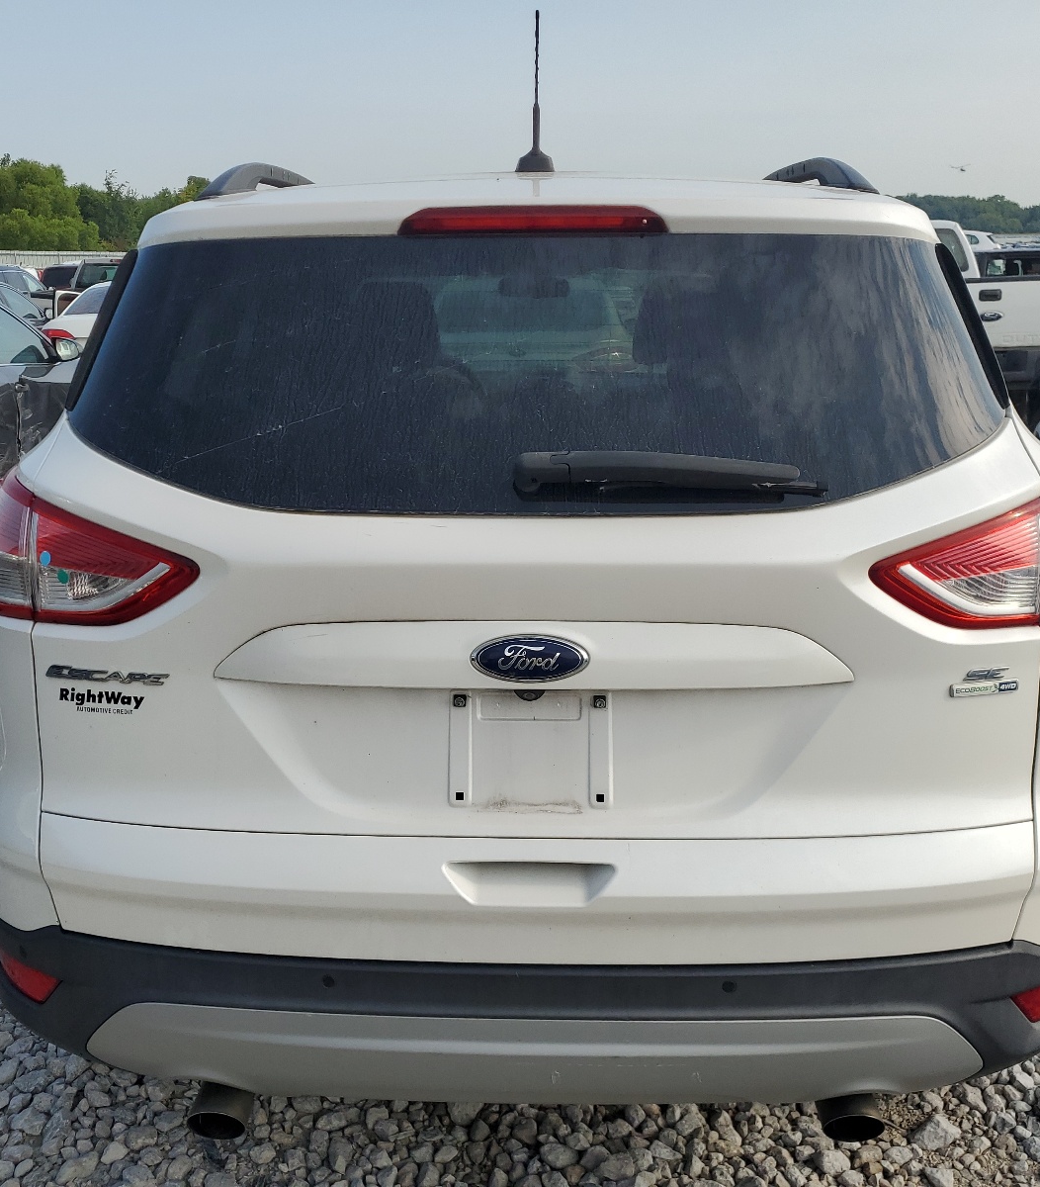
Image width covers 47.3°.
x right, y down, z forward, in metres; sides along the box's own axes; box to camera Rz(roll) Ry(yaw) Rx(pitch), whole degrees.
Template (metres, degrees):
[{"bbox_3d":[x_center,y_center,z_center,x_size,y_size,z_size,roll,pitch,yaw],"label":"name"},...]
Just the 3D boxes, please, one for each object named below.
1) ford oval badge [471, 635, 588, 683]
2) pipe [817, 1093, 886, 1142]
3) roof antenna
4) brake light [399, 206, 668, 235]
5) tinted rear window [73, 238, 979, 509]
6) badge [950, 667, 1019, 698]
[{"bbox_3d":[0.013,0.081,1.476,0.147,0.061,0.014,0,6,2],"label":"ford oval badge"},{"bbox_3d":[0.460,0.697,1.680,0.087,0.085,0.150,0,24,2],"label":"pipe"},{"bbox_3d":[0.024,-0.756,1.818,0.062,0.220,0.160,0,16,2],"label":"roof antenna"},{"bbox_3d":[0.018,-0.506,1.614,0.370,0.045,0.045,0,1,2],"label":"brake light"},{"bbox_3d":[0.017,-0.285,1.625,1.290,0.410,0.110,0,-14,2],"label":"tinted rear window"},{"bbox_3d":[0.607,0.120,1.548,0.100,0.042,0.009,-4,4,-11],"label":"badge"}]

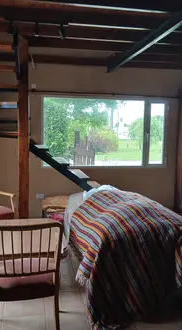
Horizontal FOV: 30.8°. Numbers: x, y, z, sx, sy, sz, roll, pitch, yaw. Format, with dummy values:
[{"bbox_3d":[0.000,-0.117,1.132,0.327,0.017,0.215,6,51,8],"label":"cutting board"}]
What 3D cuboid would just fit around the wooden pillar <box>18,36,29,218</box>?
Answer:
[{"bbox_3d":[-0.872,-0.292,4.307,0.125,2.640,0.125,0,6,-11],"label":"wooden pillar"}]

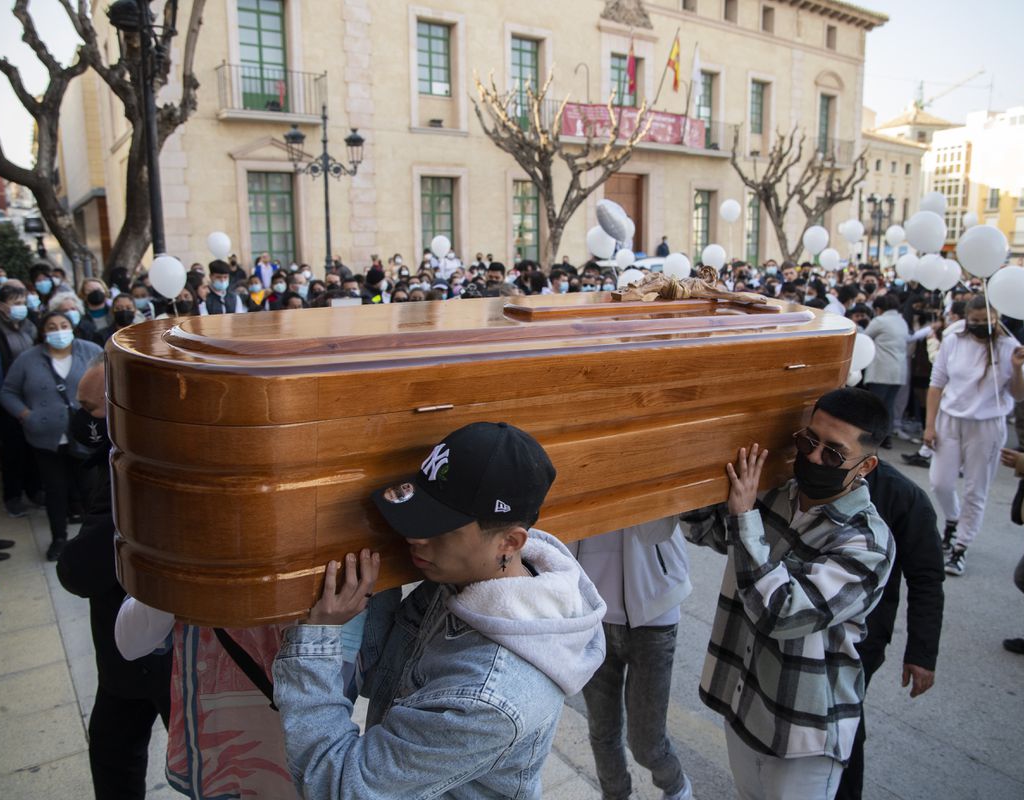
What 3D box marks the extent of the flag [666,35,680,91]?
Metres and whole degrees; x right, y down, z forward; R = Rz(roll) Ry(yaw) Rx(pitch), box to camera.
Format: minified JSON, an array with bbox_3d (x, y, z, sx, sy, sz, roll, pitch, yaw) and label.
[{"bbox_3d":[4.456,-9.255,22.000,0.420,1.450,0.300,-7,12,-30],"label":"flag"}]

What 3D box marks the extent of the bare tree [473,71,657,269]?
[{"bbox_3d":[0.987,-3.603,15.617,3.700,5.500,3.600,-8,12,-36],"label":"bare tree"}]

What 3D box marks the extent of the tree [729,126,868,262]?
[{"bbox_3d":[7.604,-4.623,21.341,3.900,5.400,3.800,-8,12,-36],"label":"tree"}]

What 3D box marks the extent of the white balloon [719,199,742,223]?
[{"bbox_3d":[2.790,-2.410,10.200,0.275,0.295,0.275,-1,10,0],"label":"white balloon"}]

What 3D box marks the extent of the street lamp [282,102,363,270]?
[{"bbox_3d":[-3.559,-3.242,15.726,1.500,4.858,0.450,-7,12,-30],"label":"street lamp"}]

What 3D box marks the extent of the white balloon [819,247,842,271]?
[{"bbox_3d":[4.099,-1.805,10.300,0.275,0.295,0.275,-1,10,0],"label":"white balloon"}]

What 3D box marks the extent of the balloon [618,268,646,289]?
[{"bbox_3d":[1.180,-1.156,7.900,0.275,0.300,0.275,-1,10,0],"label":"balloon"}]

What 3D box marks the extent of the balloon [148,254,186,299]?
[{"bbox_3d":[-2.584,-0.926,5.999,0.285,0.320,0.285,-1,10,0],"label":"balloon"}]

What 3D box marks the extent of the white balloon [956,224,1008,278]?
[{"bbox_3d":[2.651,-0.835,4.500,0.283,0.305,0.283,-1,10,0],"label":"white balloon"}]

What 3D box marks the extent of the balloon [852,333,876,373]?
[{"bbox_3d":[2.591,-0.356,5.999,0.285,0.320,0.285,-1,10,0],"label":"balloon"}]

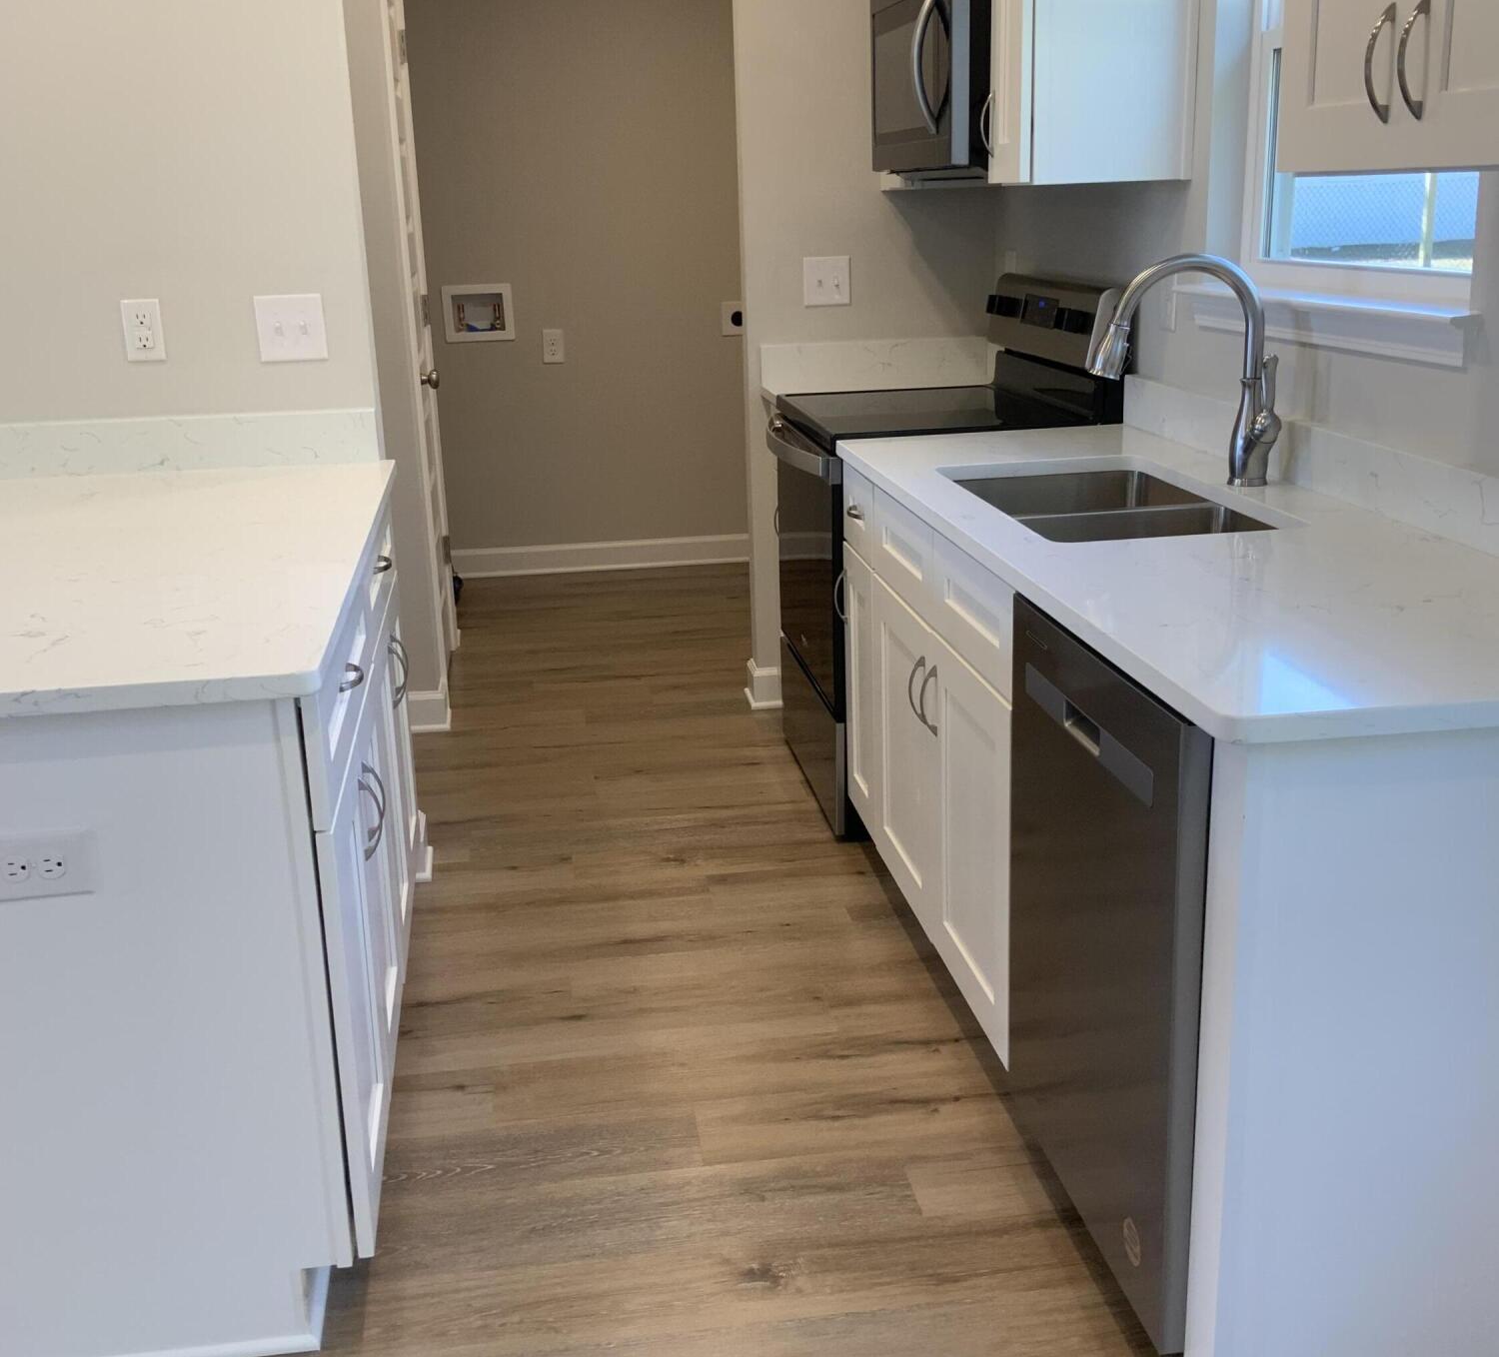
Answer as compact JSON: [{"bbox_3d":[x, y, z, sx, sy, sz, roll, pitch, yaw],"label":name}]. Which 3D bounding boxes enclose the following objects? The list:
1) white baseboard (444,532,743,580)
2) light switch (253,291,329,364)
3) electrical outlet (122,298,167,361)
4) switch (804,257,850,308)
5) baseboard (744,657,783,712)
[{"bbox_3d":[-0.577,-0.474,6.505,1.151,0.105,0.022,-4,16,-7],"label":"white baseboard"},{"bbox_3d":[-0.900,-0.688,3.290,0.126,0.125,0.014,-4,16,-7],"label":"light switch"},{"bbox_3d":[-1.179,-0.676,3.257,0.070,0.116,0.010,-4,16,-7],"label":"electrical outlet"},{"bbox_3d":[0.205,-1.040,4.388,0.120,0.125,0.014,-4,16,-7],"label":"switch"},{"bbox_3d":[0.042,0.012,4.719,0.098,0.113,0.141,-4,16,-7],"label":"baseboard"}]

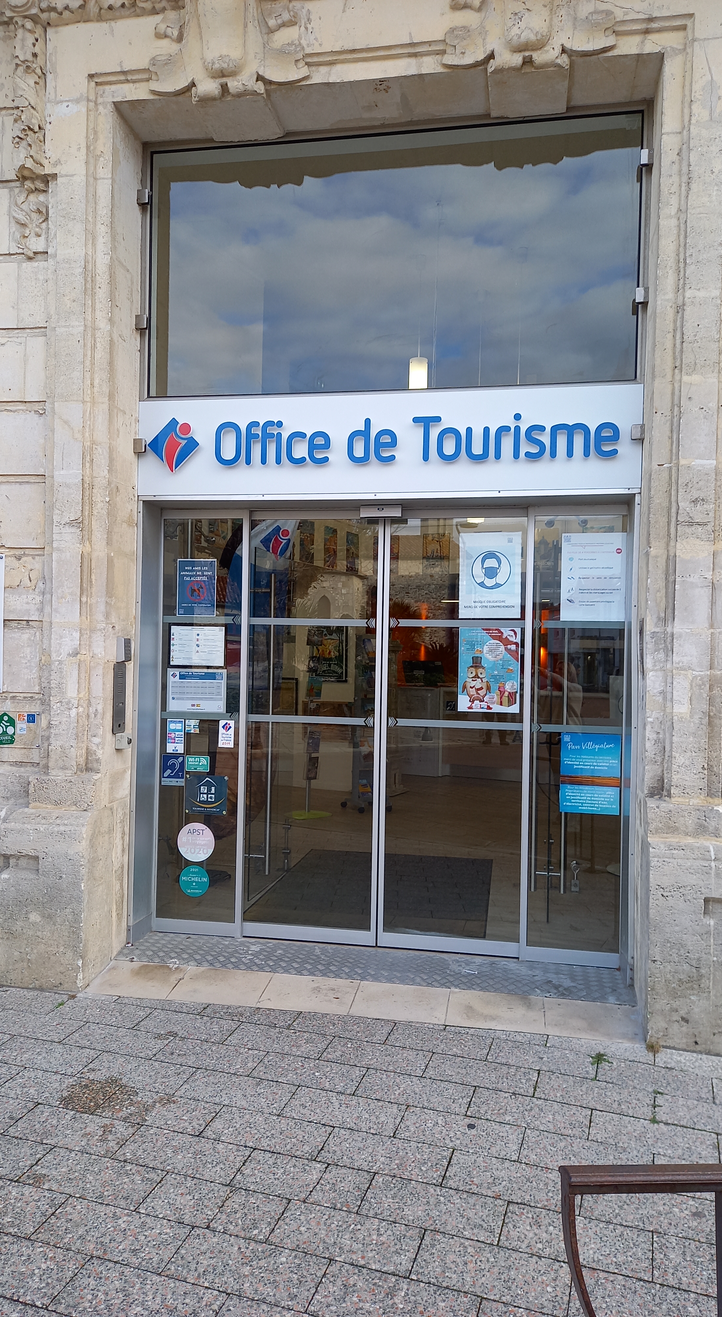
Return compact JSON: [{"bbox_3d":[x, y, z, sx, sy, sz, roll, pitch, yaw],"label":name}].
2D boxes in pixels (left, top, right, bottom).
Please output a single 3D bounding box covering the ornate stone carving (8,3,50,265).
[{"bbox_3d":[-1.519,-2.404,4.378,0.136,1.093,0.110,1,0,11],"label":"ornate stone carving"}]

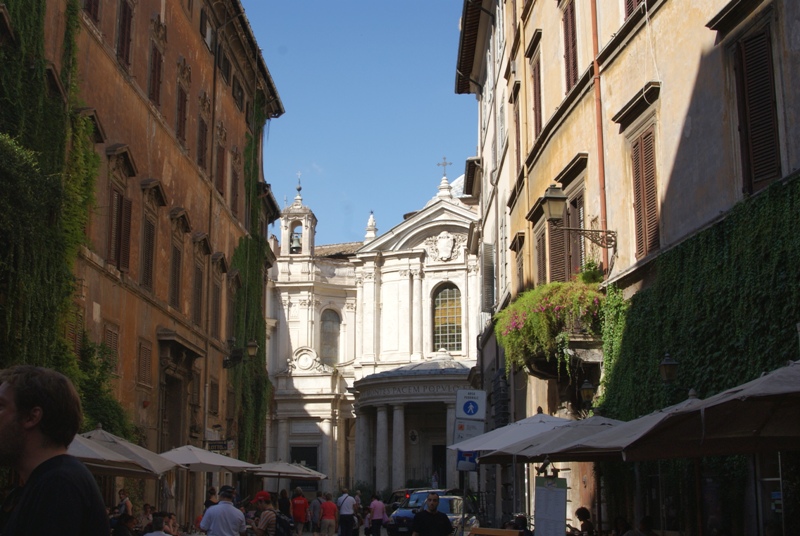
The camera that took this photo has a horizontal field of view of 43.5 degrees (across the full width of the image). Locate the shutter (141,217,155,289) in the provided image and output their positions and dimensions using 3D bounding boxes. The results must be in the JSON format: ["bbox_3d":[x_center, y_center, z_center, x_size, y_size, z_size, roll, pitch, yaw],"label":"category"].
[{"bbox_3d":[-7.730,-0.456,30.938,0.080,2.028,1.006,-1,-12,2],"label":"shutter"}]

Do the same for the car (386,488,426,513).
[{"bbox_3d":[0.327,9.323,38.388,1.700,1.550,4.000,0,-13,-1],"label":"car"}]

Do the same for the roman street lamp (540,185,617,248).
[{"bbox_3d":[3.493,-0.994,19.394,1.423,1.237,0.420,1,-12,-8],"label":"roman street lamp"}]

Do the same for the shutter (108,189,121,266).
[{"bbox_3d":[-7.851,-1.092,27.614,0.080,2.015,0.714,-1,-12,2],"label":"shutter"}]

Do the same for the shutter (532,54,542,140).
[{"bbox_3d":[3.514,-4.267,25.747,0.080,2.150,0.941,1,-12,-5],"label":"shutter"}]

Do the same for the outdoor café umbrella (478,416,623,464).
[{"bbox_3d":[2.894,3.507,14.380,3.000,2.800,3.000,2,-13,-7],"label":"outdoor café umbrella"}]

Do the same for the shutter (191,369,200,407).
[{"bbox_3d":[-7.466,4.492,36.951,0.080,1.142,1.057,-1,-12,2],"label":"shutter"}]

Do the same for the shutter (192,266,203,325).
[{"bbox_3d":[-7.589,1.062,37.777,0.060,2.117,1.114,-1,-13,3],"label":"shutter"}]

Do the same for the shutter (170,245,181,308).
[{"bbox_3d":[-7.749,0.307,34.618,0.060,2.005,1.157,-1,-13,3],"label":"shutter"}]

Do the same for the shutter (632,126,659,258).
[{"bbox_3d":[4.391,-1.341,17.995,0.080,2.203,0.992,2,-12,-9],"label":"shutter"}]

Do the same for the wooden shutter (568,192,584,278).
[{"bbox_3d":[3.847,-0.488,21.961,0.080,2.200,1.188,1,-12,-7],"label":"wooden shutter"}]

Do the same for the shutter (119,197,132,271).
[{"bbox_3d":[-7.774,-0.916,28.514,0.080,2.058,0.512,-3,-12,13],"label":"shutter"}]

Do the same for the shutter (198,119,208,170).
[{"bbox_3d":[-7.605,-4.815,38.794,0.060,1.918,1.146,-1,-13,3],"label":"shutter"}]

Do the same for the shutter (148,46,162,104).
[{"bbox_3d":[-7.917,-6.262,32.608,0.060,1.831,1.136,-1,-13,3],"label":"shutter"}]

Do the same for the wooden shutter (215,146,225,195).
[{"bbox_3d":[-7.459,-4.058,41.660,0.060,1.915,1.237,-1,-13,3],"label":"wooden shutter"}]

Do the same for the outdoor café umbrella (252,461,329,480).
[{"bbox_3d":[-3.536,7.313,31.154,2.400,2.700,2.400,-1,-13,3],"label":"outdoor café umbrella"}]

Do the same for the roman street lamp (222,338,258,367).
[{"bbox_3d":[-6.636,3.580,42.009,1.400,1.221,0.440,-1,-12,2],"label":"roman street lamp"}]

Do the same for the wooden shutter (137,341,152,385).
[{"bbox_3d":[-7.892,2.962,31.023,0.060,1.185,1.159,-1,-13,3],"label":"wooden shutter"}]

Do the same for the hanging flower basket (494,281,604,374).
[{"bbox_3d":[3.100,1.366,21.362,1.250,1.500,4.000,1,-13,-5],"label":"hanging flower basket"}]

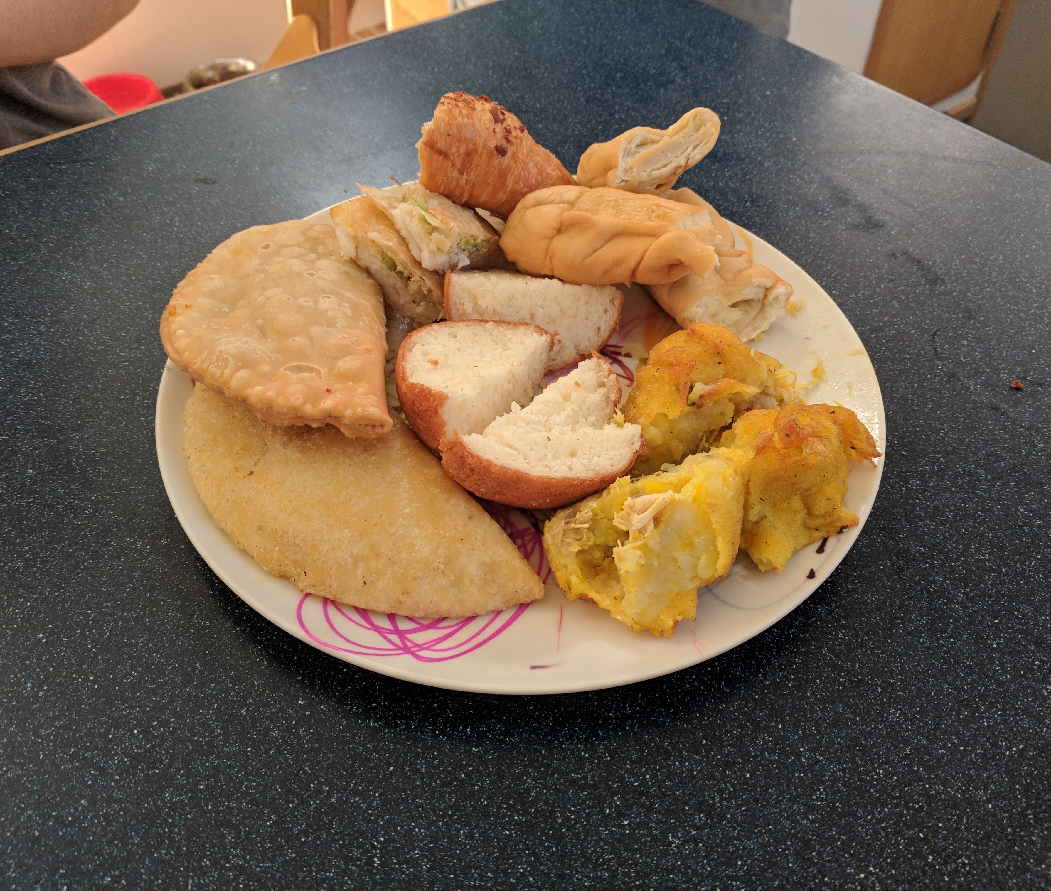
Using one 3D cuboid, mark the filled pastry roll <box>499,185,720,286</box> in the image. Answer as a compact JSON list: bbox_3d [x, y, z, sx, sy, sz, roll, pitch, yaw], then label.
[{"bbox_3d":[0.033,-0.080,0.345,0.088,0.039,0.043,6,49,4],"label":"filled pastry roll"}]

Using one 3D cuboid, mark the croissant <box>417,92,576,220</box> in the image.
[{"bbox_3d":[-0.012,-0.123,0.386,0.074,0.046,0.048,13,50,10],"label":"croissant"}]

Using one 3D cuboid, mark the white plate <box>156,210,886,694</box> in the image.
[{"bbox_3d":[-0.001,-0.023,0.337,0.260,0.020,0.260,1,49,-1],"label":"white plate"}]

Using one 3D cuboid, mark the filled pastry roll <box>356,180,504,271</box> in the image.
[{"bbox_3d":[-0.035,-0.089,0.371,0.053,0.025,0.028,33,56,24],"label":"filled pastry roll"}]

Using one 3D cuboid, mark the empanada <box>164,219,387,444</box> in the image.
[{"bbox_3d":[-0.087,-0.048,0.322,0.074,0.031,0.113,-13,51,-12],"label":"empanada"}]

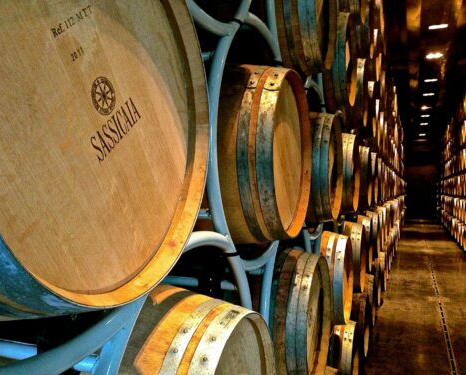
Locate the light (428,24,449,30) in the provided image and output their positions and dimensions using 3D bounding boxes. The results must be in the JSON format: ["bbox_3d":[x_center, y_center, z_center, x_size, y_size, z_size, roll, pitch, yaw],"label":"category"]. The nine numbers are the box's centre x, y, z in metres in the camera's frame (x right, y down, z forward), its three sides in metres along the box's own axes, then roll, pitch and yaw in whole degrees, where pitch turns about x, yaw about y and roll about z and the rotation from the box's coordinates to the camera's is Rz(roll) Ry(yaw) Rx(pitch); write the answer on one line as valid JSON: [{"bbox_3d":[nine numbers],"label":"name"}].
[{"bbox_3d":[3.468,-2.707,8.046,0.340,0.080,0.190,0,0,21],"label":"light"}]

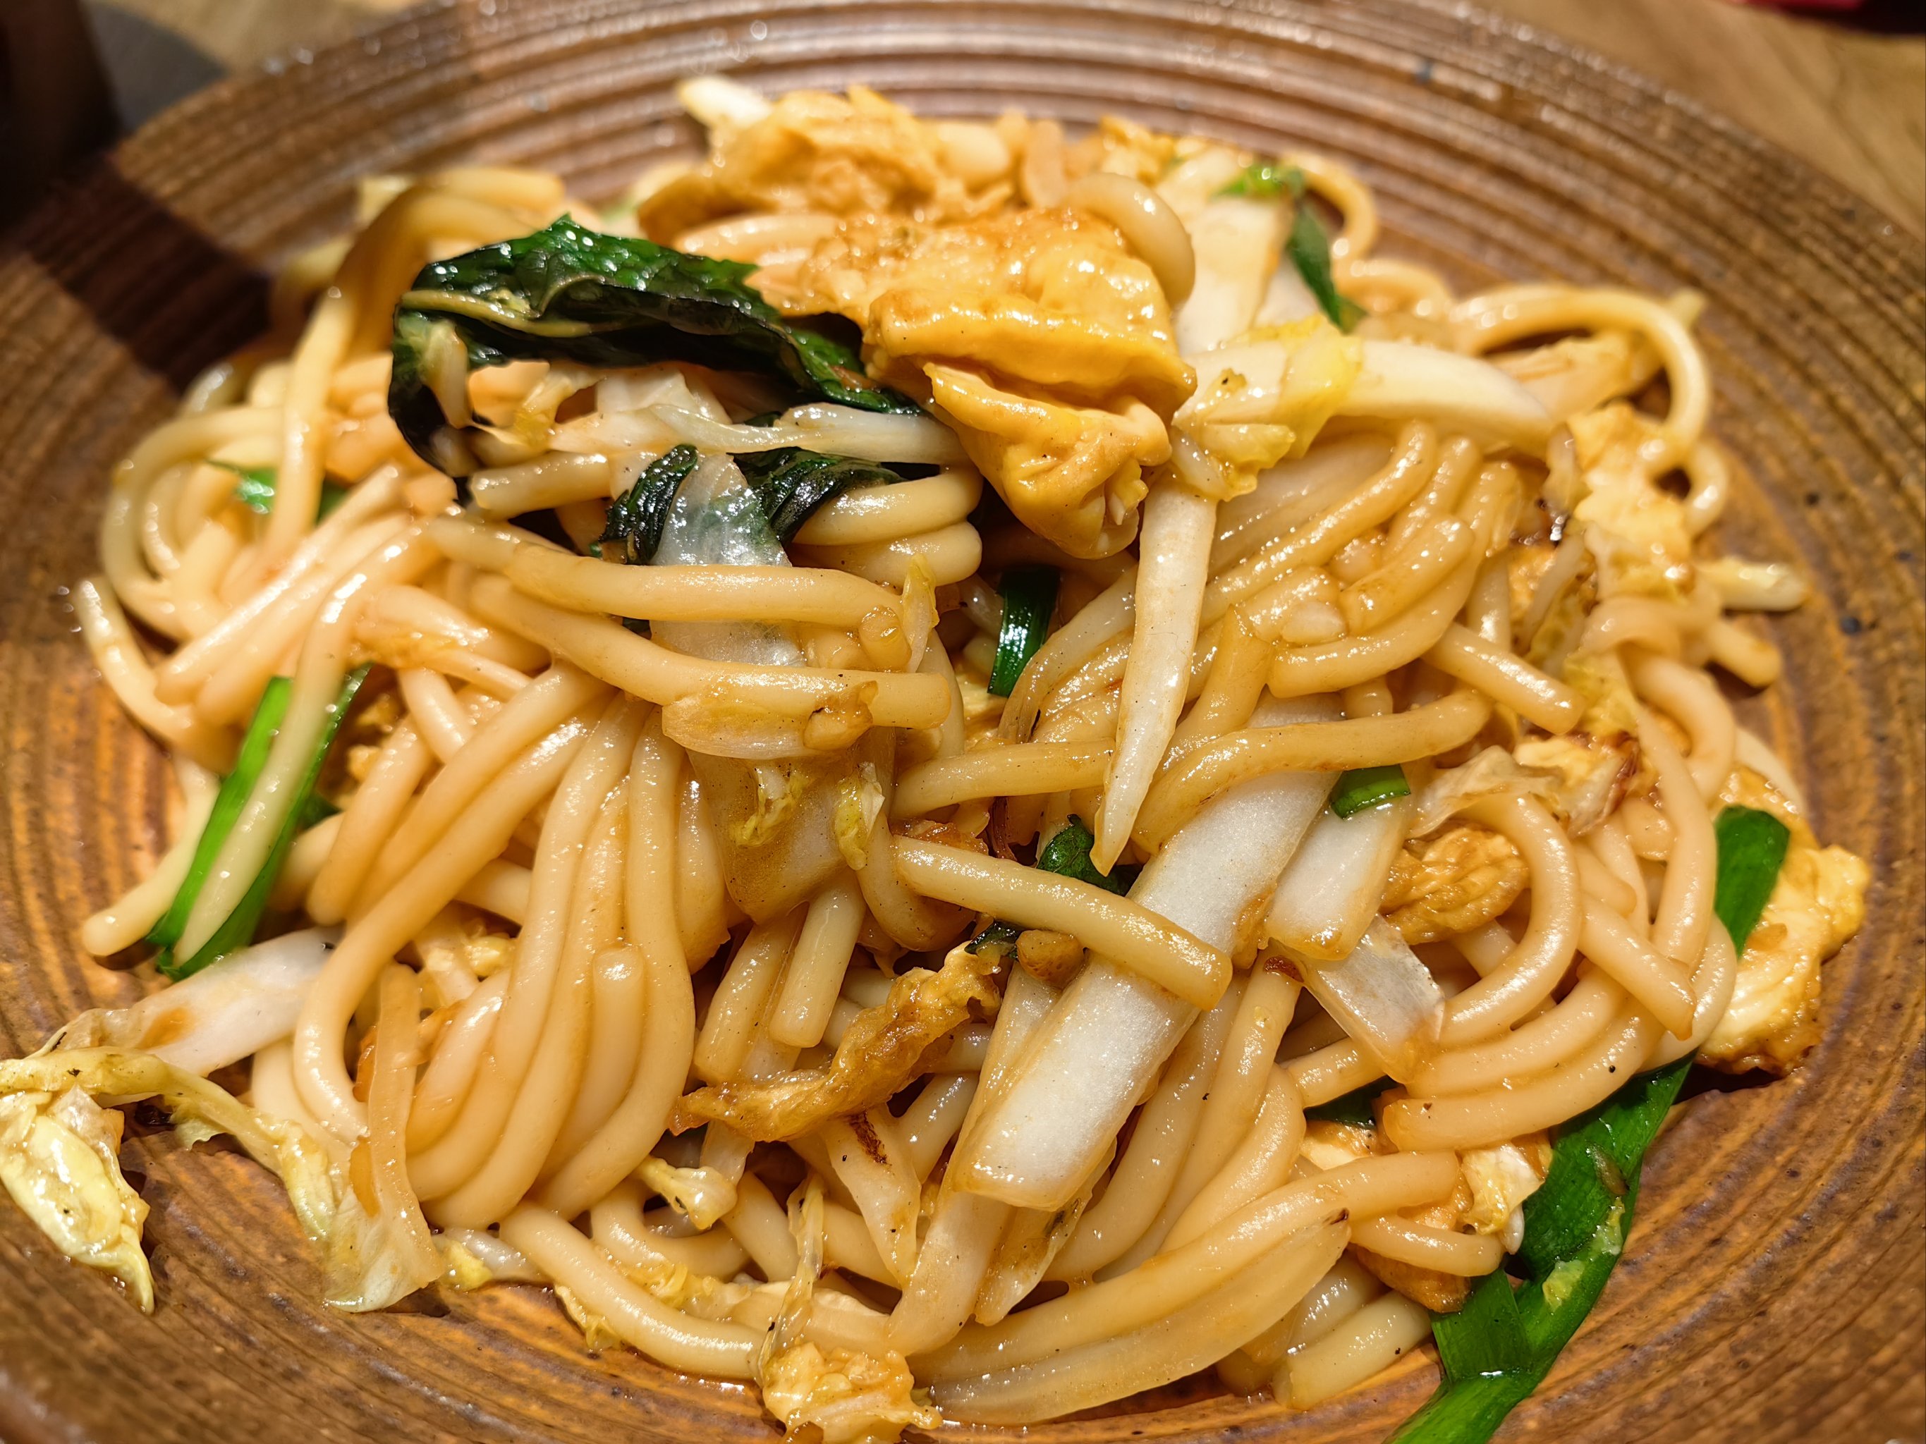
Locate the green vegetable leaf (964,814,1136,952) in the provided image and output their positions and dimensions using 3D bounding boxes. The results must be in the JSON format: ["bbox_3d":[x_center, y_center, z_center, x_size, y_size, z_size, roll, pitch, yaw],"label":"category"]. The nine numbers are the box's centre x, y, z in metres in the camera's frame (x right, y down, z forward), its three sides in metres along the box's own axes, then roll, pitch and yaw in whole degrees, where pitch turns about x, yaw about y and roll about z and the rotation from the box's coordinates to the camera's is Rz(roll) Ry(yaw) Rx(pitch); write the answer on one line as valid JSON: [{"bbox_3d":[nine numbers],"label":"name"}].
[{"bbox_3d":[0.010,0.018,0.172,0.022,0.007,0.010,-28,55,-22],"label":"green vegetable leaf"}]

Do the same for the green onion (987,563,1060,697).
[{"bbox_3d":[0.007,-0.011,0.182,0.006,0.004,0.018,9,50,8],"label":"green onion"}]

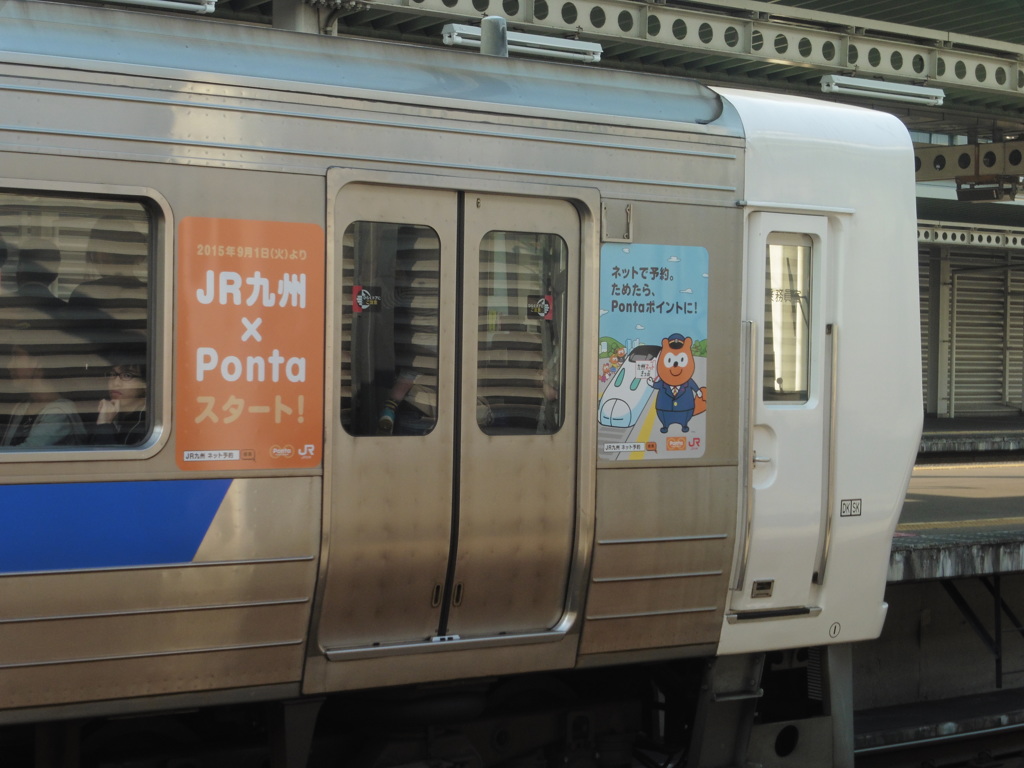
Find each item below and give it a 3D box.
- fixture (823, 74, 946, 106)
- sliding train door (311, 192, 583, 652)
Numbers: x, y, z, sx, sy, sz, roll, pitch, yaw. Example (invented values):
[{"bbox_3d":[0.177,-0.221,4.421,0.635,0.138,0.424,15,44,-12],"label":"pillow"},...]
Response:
[{"bbox_3d":[2.792,-2.189,17.506,1.250,0.112,0.150,0,1,-40],"label":"fixture"},{"bbox_3d":[-0.241,0.131,9.212,1.290,1.800,0.110,0,1,-40],"label":"sliding train door"}]

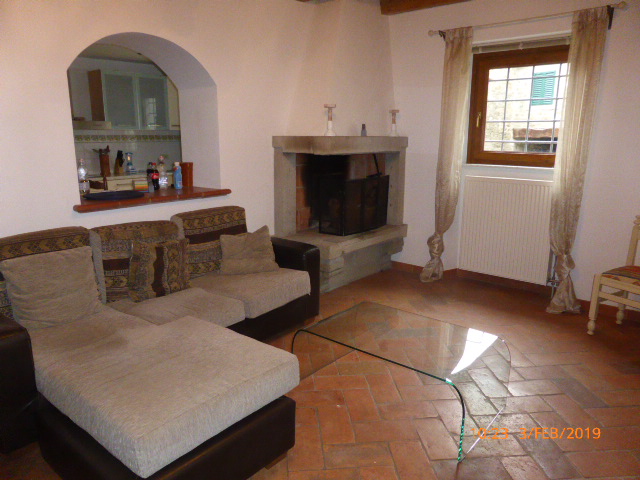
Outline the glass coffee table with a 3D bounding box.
[{"bbox_3d":[0.415,0.678,2.521,1.026,0.361,0.563,11,16,40],"label":"glass coffee table"}]

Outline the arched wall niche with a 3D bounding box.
[{"bbox_3d":[-1.357,-0.894,3.405,0.500,1.079,1.104,11,16,40],"label":"arched wall niche"}]

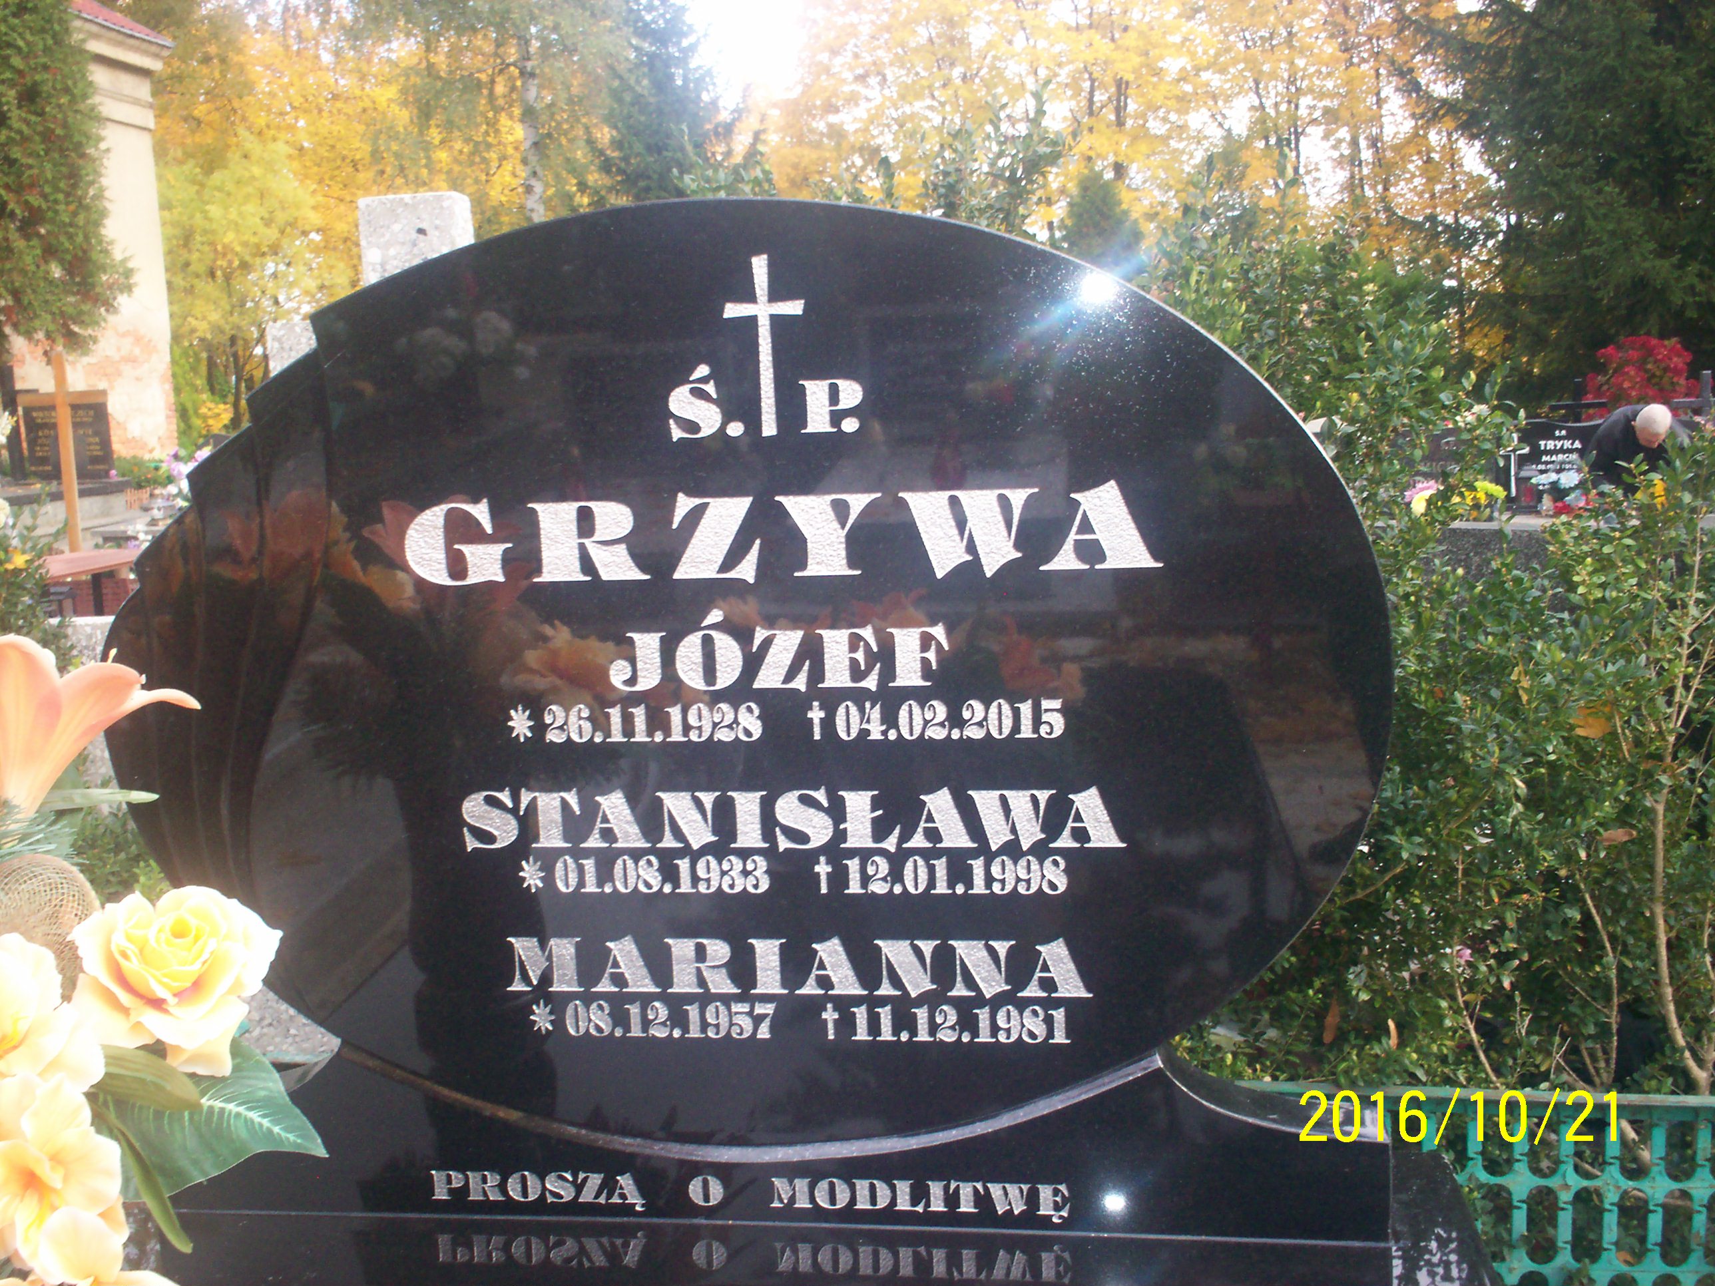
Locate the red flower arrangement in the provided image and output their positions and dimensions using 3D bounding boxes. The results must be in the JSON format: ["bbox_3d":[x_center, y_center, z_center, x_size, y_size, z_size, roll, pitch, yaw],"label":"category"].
[{"bbox_3d":[4.546,-1.559,10.300,0.620,0.450,0.500,-1,10,6],"label":"red flower arrangement"}]

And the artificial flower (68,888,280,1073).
[{"bbox_3d":[-0.351,0.175,0.920,0.107,0.096,0.082,-6,10,-19],"label":"artificial flower"}]

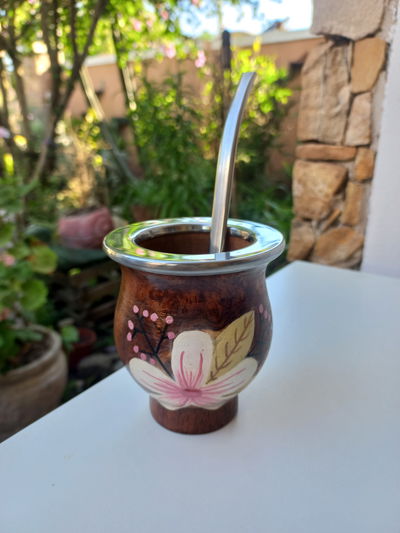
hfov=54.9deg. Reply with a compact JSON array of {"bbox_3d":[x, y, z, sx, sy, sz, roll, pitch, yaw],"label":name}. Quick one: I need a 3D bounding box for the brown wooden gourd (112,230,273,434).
[{"bbox_3d":[-0.003,0.034,0.206,0.083,0.092,0.083,0,18,0],"label":"brown wooden gourd"}]

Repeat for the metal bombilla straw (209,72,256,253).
[{"bbox_3d":[0.014,-0.033,0.217,0.014,0.185,0.023,5,-11,25],"label":"metal bombilla straw"}]

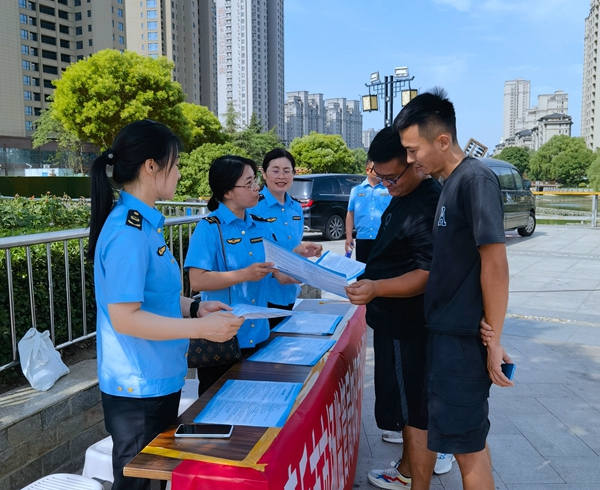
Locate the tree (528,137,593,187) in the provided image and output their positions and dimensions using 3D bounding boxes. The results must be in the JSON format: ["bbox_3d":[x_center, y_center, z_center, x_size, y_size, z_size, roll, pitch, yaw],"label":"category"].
[{"bbox_3d":[35.485,-11.374,85.000,8.500,7.100,8.000,0,7,0],"label":"tree"}]

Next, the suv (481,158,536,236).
[{"bbox_3d":[3.677,-1.065,14.203,1.840,1.850,4.800,5,9,41],"label":"suv"}]

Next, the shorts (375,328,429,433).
[{"bbox_3d":[0.452,0.488,2.744,0.280,0.550,0.420,0,7,3],"label":"shorts"}]

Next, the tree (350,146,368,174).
[{"bbox_3d":[3.699,-4.651,39.730,3.400,3.100,3.400,0,7,0],"label":"tree"}]

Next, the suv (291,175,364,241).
[{"bbox_3d":[1.438,-1.244,18.766,1.900,1.810,5.100,7,10,44],"label":"suv"}]

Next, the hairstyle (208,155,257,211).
[{"bbox_3d":[-0.291,-0.265,2.650,0.210,0.250,0.180,4,8,30],"label":"hairstyle"}]

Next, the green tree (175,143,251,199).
[{"bbox_3d":[-3.377,-2.546,23.864,3.100,2.620,3.000,0,7,0],"label":"green tree"}]

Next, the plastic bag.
[{"bbox_3d":[-1.373,0.606,3.391,0.180,0.330,0.270,2,7,18],"label":"plastic bag"}]

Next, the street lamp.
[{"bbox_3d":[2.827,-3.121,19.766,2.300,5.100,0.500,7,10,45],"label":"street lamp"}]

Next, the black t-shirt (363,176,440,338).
[{"bbox_3d":[0.477,0.048,2.600,0.340,0.650,0.480,-2,7,-14],"label":"black t-shirt"}]

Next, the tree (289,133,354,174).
[{"bbox_3d":[1.447,-5.486,42.000,4.500,4.100,4.500,0,7,0],"label":"tree"}]

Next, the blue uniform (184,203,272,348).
[{"bbox_3d":[-0.295,0.124,2.651,0.260,0.600,0.430,5,9,39],"label":"blue uniform"}]

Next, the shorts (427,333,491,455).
[{"bbox_3d":[0.576,0.447,2.316,0.270,0.510,0.400,0,7,6],"label":"shorts"}]

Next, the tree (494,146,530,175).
[{"bbox_3d":[29.968,-11.070,88.000,5.800,5.900,5.800,0,7,0],"label":"tree"}]

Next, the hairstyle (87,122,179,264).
[{"bbox_3d":[-0.491,-0.163,1.830,0.260,0.410,0.190,-3,8,-19],"label":"hairstyle"}]

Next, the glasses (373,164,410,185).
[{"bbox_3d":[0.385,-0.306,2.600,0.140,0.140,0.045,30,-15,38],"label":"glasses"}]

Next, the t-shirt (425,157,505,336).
[{"bbox_3d":[0.578,-0.009,2.254,0.280,0.640,0.470,0,7,3],"label":"t-shirt"}]

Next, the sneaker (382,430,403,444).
[{"bbox_3d":[0.594,1.020,3.426,0.285,0.110,0.105,1,7,12],"label":"sneaker"}]

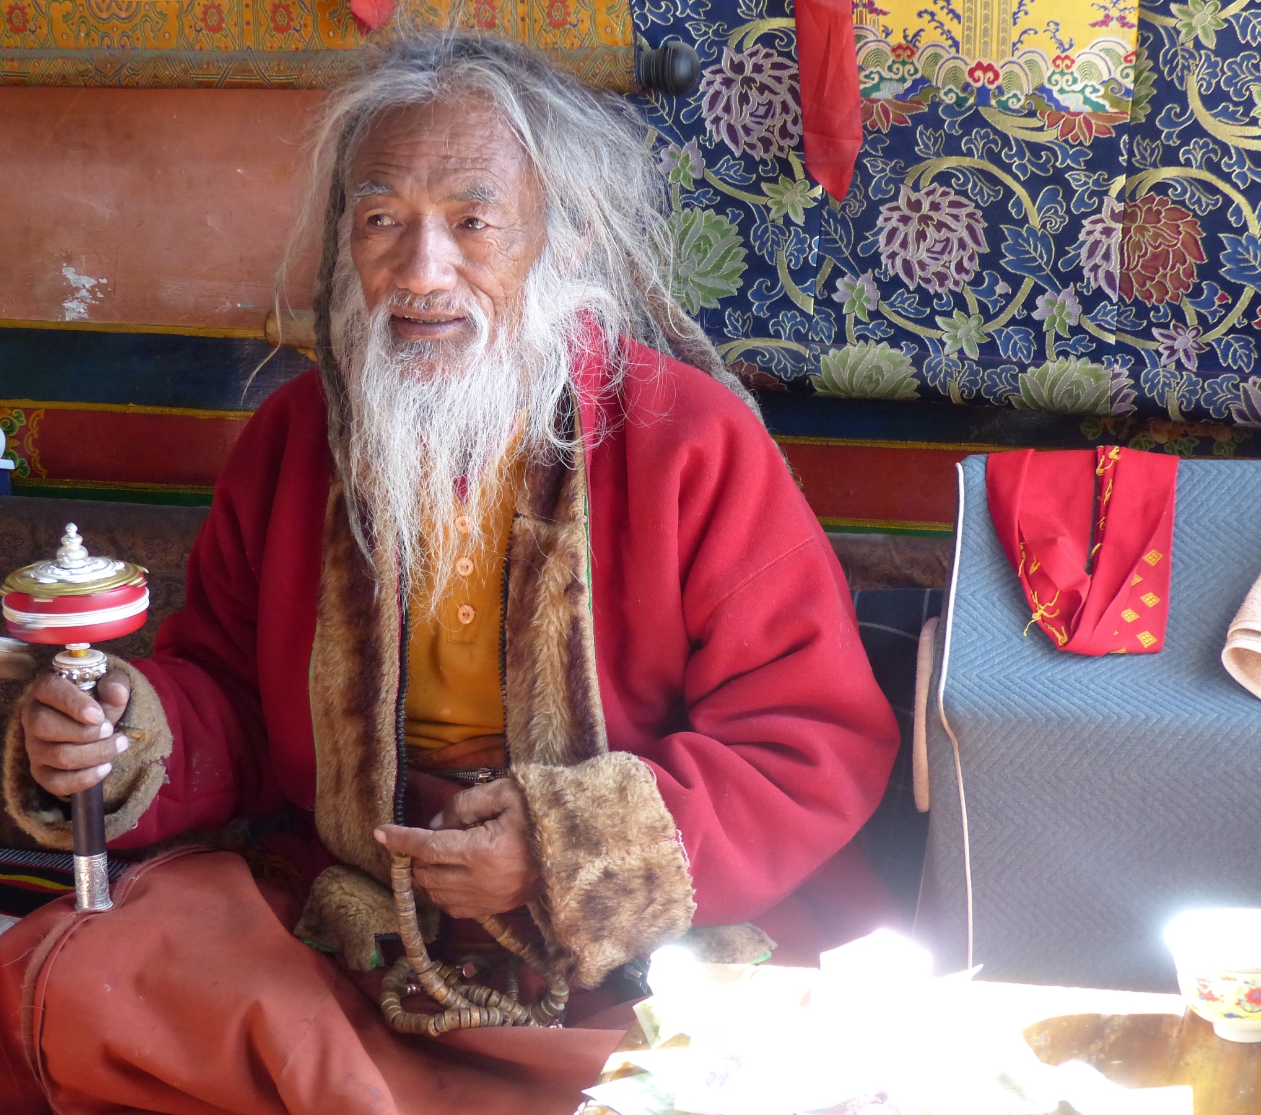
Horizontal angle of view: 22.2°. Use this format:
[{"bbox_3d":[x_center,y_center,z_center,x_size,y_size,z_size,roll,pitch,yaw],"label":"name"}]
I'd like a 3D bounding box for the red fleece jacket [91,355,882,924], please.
[{"bbox_3d":[-0.057,0.068,2.308,0.520,0.435,0.440,5,12,17],"label":"red fleece jacket"}]

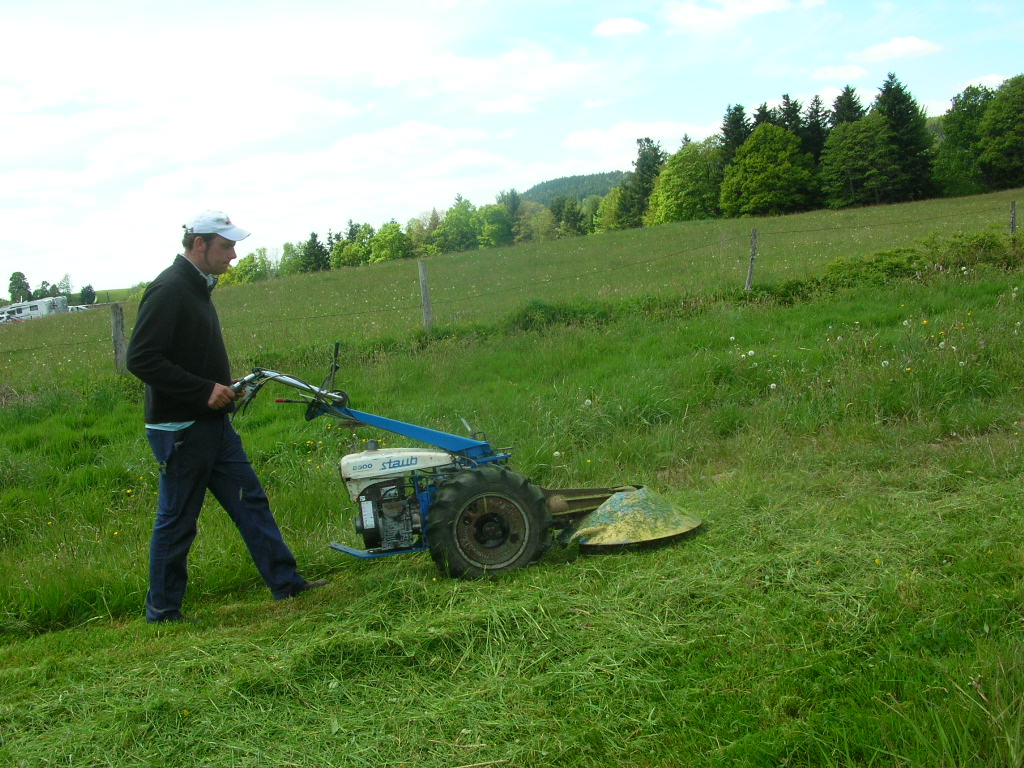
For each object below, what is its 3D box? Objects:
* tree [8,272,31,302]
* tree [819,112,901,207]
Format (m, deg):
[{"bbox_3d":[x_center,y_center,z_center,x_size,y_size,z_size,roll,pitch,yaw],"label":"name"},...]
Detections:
[{"bbox_3d":[-83.241,-15.634,175.000,3.607,6.294,3.607,-3,5,0],"label":"tree"},{"bbox_3d":[29.870,-19.297,89.000,6.837,7.918,6.837,-3,5,0],"label":"tree"}]

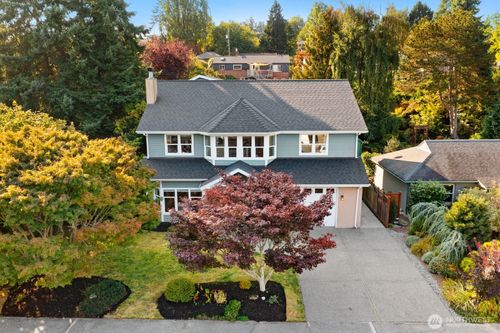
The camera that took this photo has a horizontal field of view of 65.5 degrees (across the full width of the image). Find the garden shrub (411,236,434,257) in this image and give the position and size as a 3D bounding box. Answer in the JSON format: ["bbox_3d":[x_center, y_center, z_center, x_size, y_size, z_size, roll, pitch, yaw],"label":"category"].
[{"bbox_3d":[7.970,3.692,17.948,1.050,0.880,1.000,0,11,0],"label":"garden shrub"}]

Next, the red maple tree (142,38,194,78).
[{"bbox_3d":[-10.028,-11.251,46.681,6.500,8.200,6.300,0,12,0],"label":"red maple tree"}]

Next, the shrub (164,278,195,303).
[{"bbox_3d":[-2.520,4.461,14.093,1.150,0.800,1.100,0,11,0],"label":"shrub"}]

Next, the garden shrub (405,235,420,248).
[{"bbox_3d":[7.922,3.537,18.950,0.760,0.600,0.750,0,12,0],"label":"garden shrub"}]

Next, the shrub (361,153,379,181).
[{"bbox_3d":[10.350,-0.133,33.559,1.800,2.600,1.800,0,11,0],"label":"shrub"}]

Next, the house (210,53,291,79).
[{"bbox_3d":[0.268,-18.247,73.819,14.800,5.600,9.000,0,12,0],"label":"house"}]

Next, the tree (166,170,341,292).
[{"bbox_3d":[0.092,2.402,14.312,6.050,4.750,5.700,0,12,0],"label":"tree"}]

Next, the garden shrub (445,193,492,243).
[{"bbox_3d":[10.642,2.493,18.932,2.300,2.550,2.200,0,12,0],"label":"garden shrub"}]

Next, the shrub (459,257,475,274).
[{"bbox_3d":[8.980,4.099,16.142,0.650,0.750,0.620,0,11,0],"label":"shrub"}]

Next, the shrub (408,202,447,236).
[{"bbox_3d":[9.350,2.772,20.471,1.850,1.750,1.600,0,11,0],"label":"shrub"}]

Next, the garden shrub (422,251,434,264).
[{"bbox_3d":[7.850,4.006,17.091,0.520,0.580,0.520,0,11,0],"label":"garden shrub"}]

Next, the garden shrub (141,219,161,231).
[{"bbox_3d":[-5.452,3.048,21.299,1.050,0.580,0.900,0,12,0],"label":"garden shrub"}]

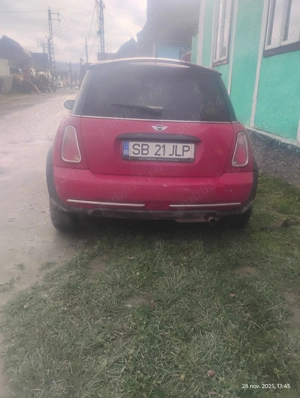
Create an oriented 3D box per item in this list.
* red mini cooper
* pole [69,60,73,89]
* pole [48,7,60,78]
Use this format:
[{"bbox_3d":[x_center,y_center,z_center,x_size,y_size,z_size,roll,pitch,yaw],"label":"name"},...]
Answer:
[{"bbox_3d":[-0.090,-0.885,3.900,1.700,1.410,3.630,1,21,-6],"label":"red mini cooper"},{"bbox_3d":[-21.231,-33.304,86.403,0.500,7.010,0.400,1,20,0],"label":"pole"},{"bbox_3d":[-9.634,-14.919,32.548,1.250,7.730,0.450,1,20,0],"label":"pole"}]

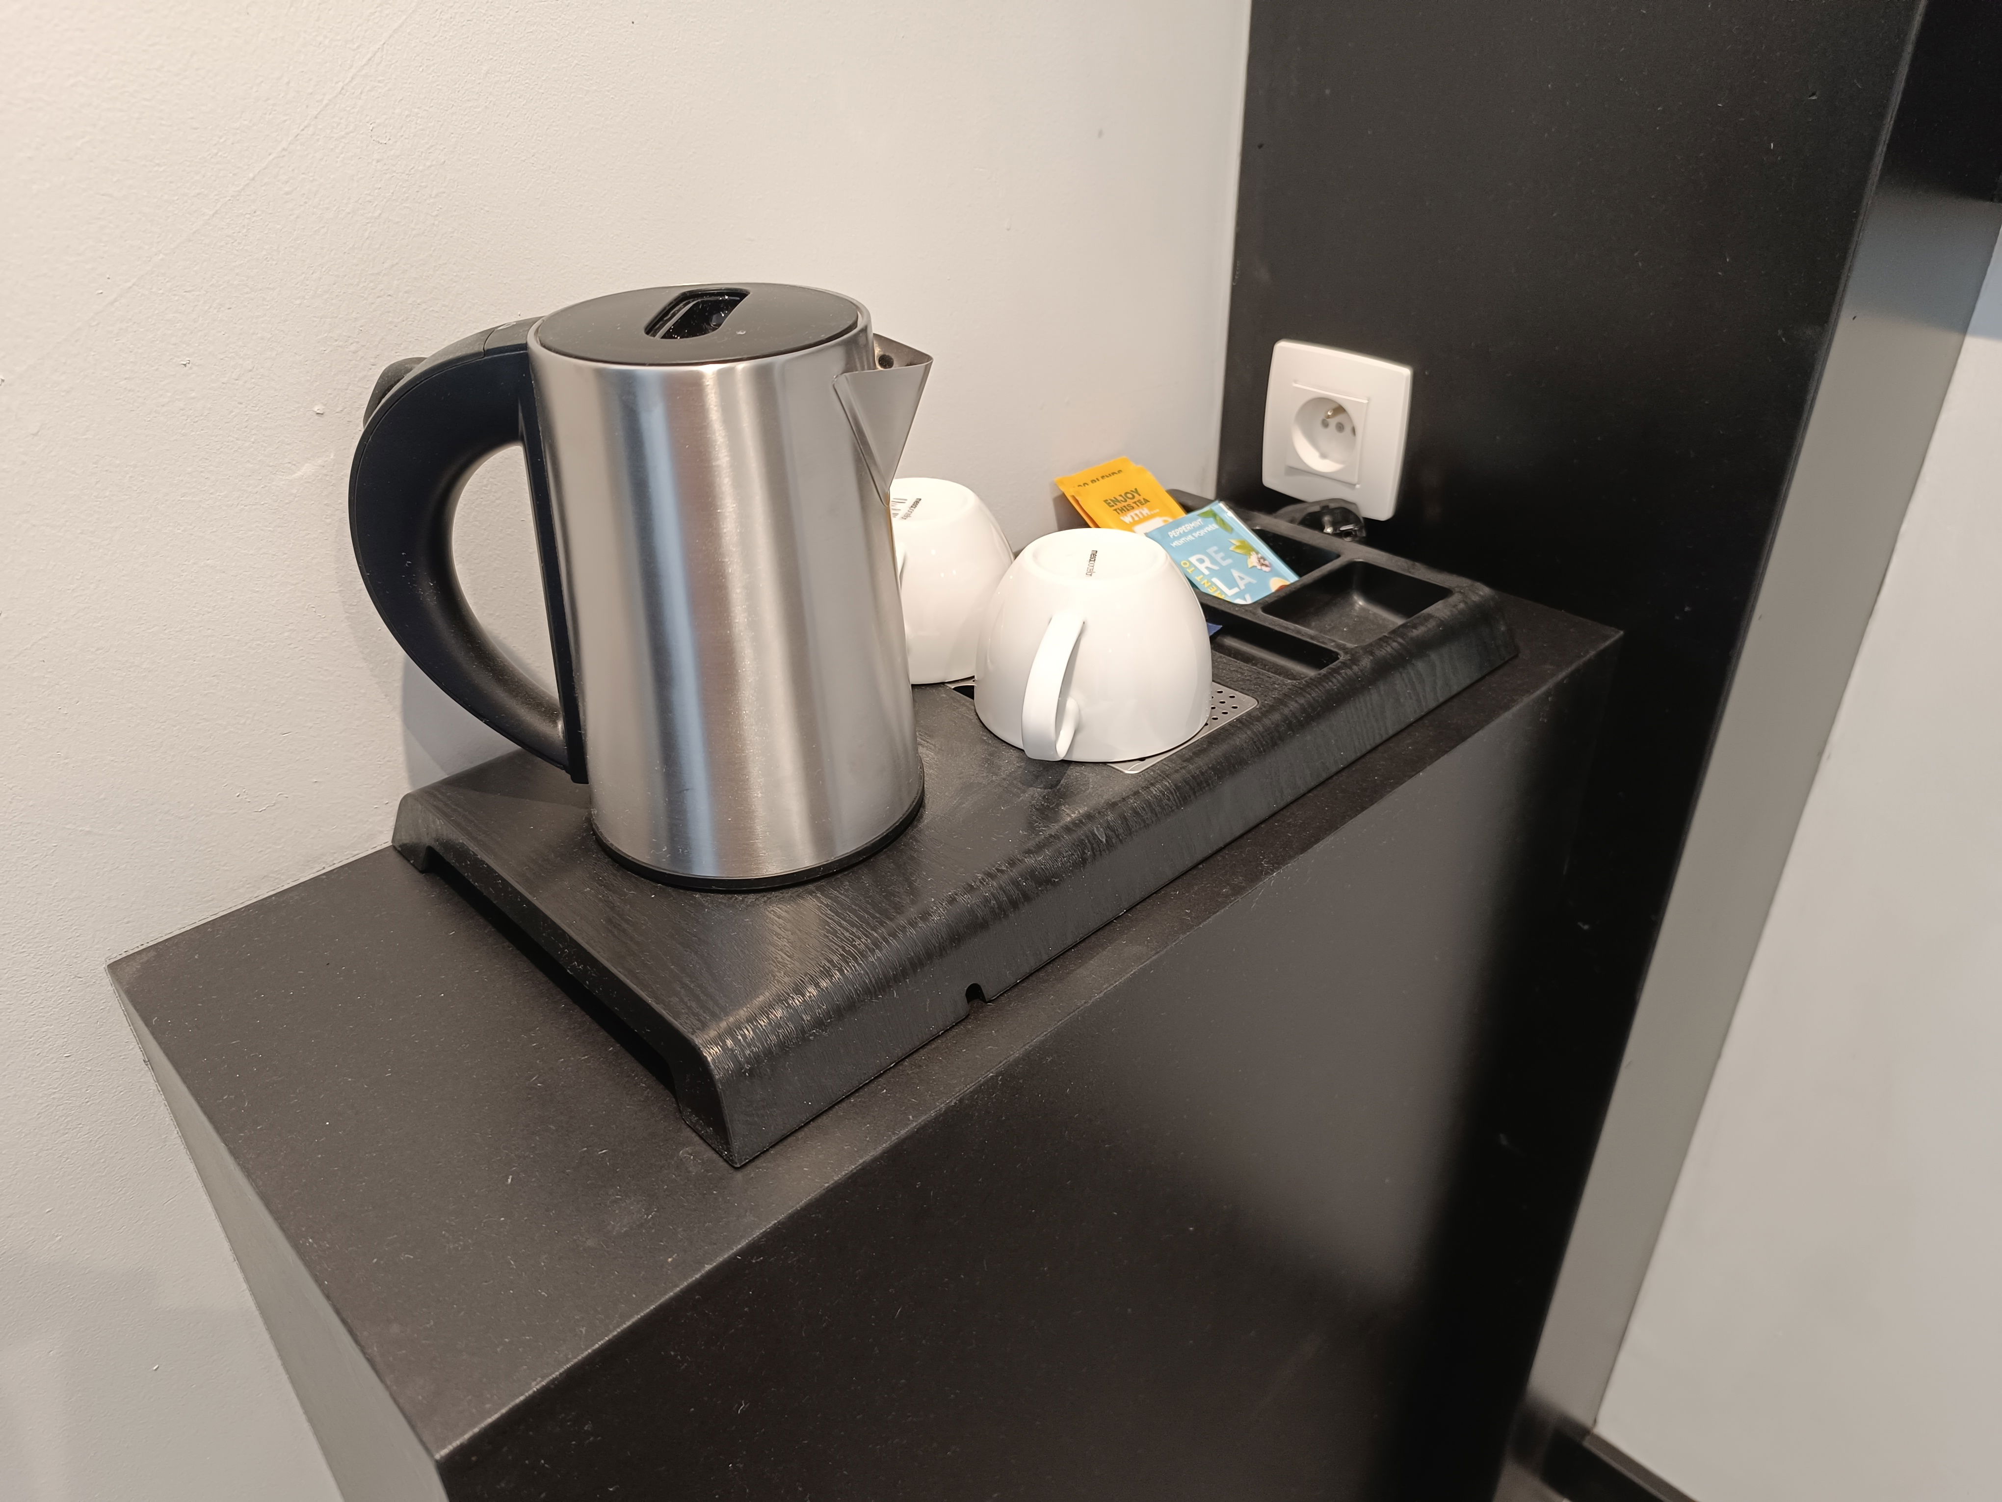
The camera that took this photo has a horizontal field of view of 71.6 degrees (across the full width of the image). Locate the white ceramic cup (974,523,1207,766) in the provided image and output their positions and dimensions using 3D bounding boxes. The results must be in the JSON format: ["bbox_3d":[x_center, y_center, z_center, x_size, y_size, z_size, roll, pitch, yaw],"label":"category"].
[{"bbox_3d":[0.032,-0.041,0.524,0.093,0.063,0.114,10,32,18],"label":"white ceramic cup"}]

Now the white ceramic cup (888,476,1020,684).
[{"bbox_3d":[-0.040,-0.071,0.576,0.093,0.063,0.114,3,31,7],"label":"white ceramic cup"}]

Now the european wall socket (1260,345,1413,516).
[{"bbox_3d":[0.173,-0.167,0.726,0.011,0.082,0.081,-27,39,-37],"label":"european wall socket"}]

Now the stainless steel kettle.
[{"bbox_3d":[-0.108,-0.055,0.450,0.178,0.166,0.117,-3,31,-3],"label":"stainless steel kettle"}]

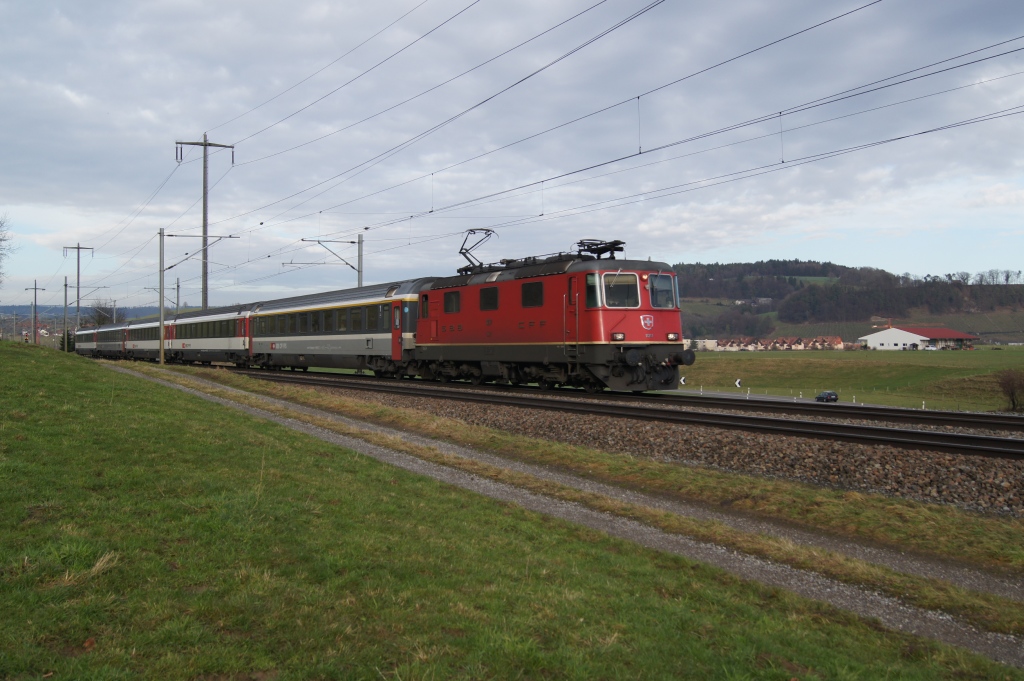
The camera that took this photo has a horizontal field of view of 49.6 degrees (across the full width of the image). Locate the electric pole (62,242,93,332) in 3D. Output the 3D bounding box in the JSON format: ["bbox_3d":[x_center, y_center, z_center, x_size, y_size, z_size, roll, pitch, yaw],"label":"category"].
[{"bbox_3d":[-87.900,-8.300,225.000,5.800,23.300,0.450,0,0,-27],"label":"electric pole"}]

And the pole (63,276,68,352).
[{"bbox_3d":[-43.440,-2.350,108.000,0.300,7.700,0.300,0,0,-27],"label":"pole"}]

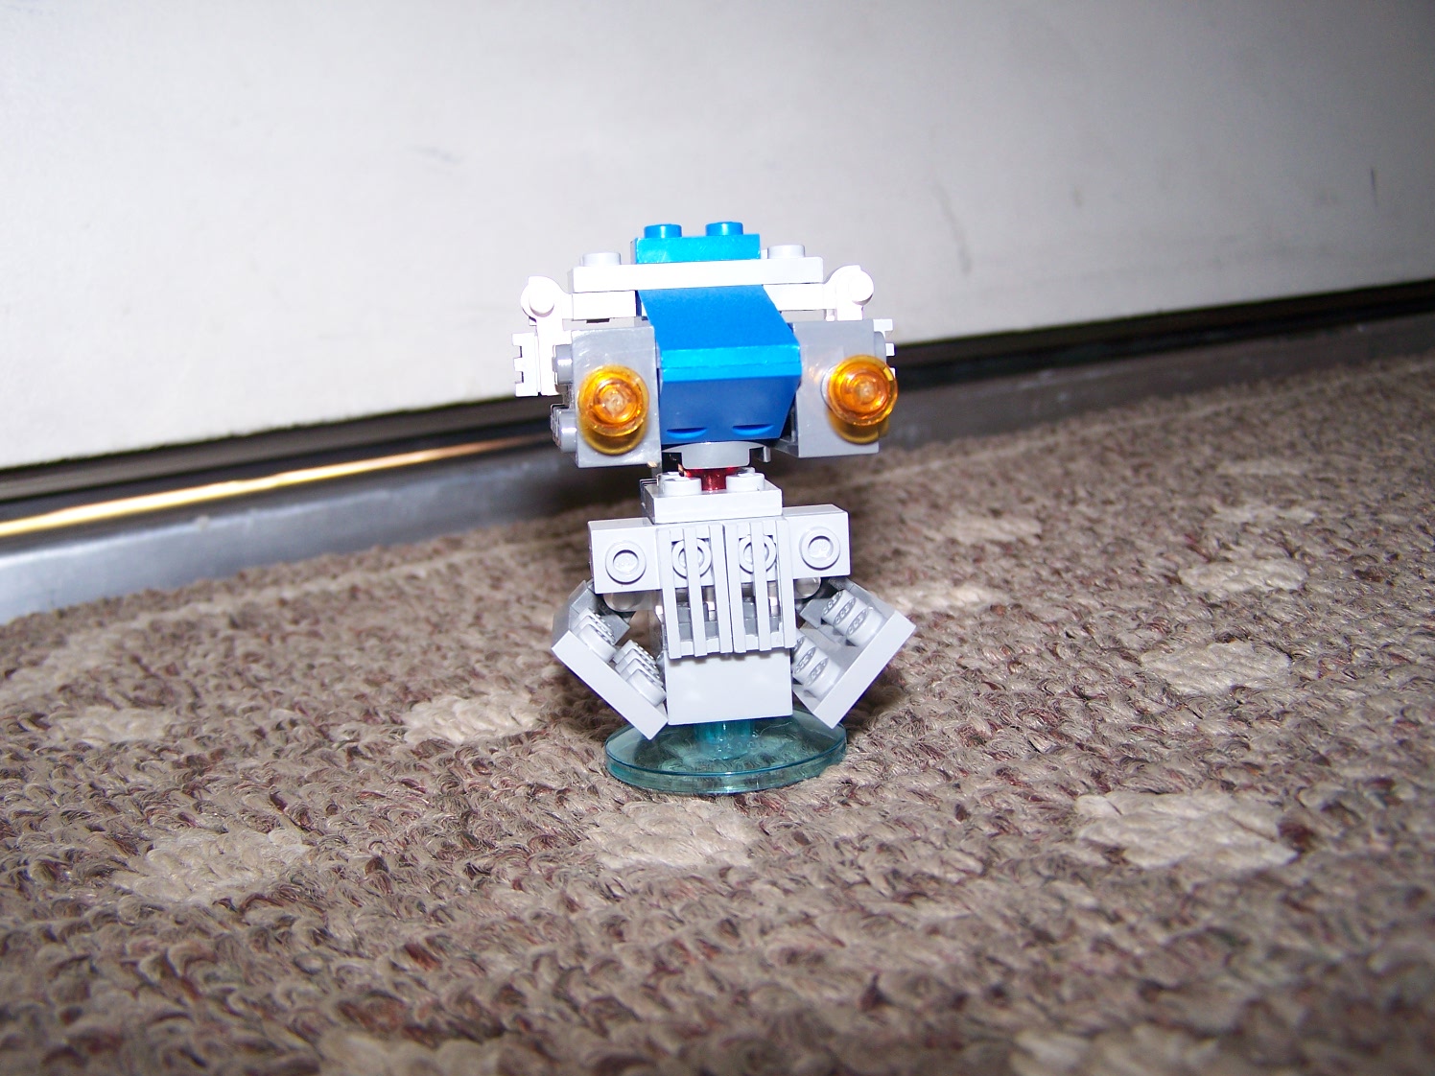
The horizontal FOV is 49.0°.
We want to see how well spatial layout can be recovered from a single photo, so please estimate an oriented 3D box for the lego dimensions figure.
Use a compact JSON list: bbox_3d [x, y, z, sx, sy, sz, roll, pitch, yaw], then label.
[{"bbox_3d":[0.000,-0.004,0.199,0.050,0.070,0.042,-4,8,-7],"label":"lego dimensions figure"}]

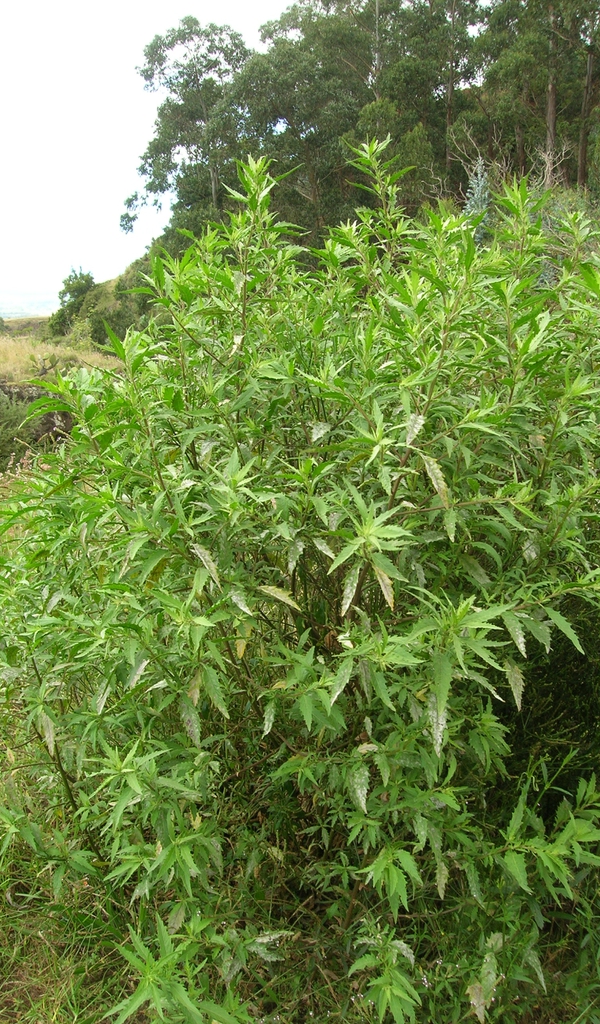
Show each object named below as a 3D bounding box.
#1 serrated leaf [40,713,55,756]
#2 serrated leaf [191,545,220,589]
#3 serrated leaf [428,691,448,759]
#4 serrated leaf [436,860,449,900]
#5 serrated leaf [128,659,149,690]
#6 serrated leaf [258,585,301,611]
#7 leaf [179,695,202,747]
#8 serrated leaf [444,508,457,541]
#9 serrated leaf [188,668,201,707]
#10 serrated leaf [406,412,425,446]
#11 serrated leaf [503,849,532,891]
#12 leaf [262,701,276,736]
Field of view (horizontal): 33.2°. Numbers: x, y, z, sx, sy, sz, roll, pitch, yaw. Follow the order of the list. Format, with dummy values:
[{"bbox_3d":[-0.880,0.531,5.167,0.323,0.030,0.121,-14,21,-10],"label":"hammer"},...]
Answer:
[{"bbox_3d":[-0.565,0.498,2.250,0.029,0.106,0.024,-14,6,-17],"label":"serrated leaf"},{"bbox_3d":[-0.216,0.127,2.300,0.030,0.124,0.024,-32,0,-12],"label":"serrated leaf"},{"bbox_3d":[0.282,0.436,2.080,0.038,0.144,0.024,-4,6,7],"label":"serrated leaf"},{"bbox_3d":[0.322,0.835,2.300,0.029,0.112,0.020,-1,0,7],"label":"serrated leaf"},{"bbox_3d":[-0.388,0.391,2.400,0.030,0.096,0.022,31,0,3],"label":"serrated leaf"},{"bbox_3d":[-0.049,0.205,2.400,0.119,0.032,0.022,29,-14,0],"label":"serrated leaf"},{"bbox_3d":[-0.242,0.468,2.250,0.038,0.124,0.024,-17,6,-9],"label":"leaf"},{"bbox_3d":[0.331,0.026,2.200,0.026,0.077,0.024,-2,6,9],"label":"serrated leaf"},{"bbox_3d":[-0.235,0.396,2.300,0.032,0.103,0.020,7,0,-3],"label":"serrated leaf"},{"bbox_3d":[0.248,-0.184,2.200,0.035,0.087,0.024,21,6,4],"label":"serrated leaf"},{"bbox_3d":[0.487,0.784,2.200,0.046,0.108,0.020,-22,0,-1],"label":"serrated leaf"},{"bbox_3d":[-0.073,0.474,2.300,0.025,0.091,0.024,16,6,2],"label":"leaf"}]

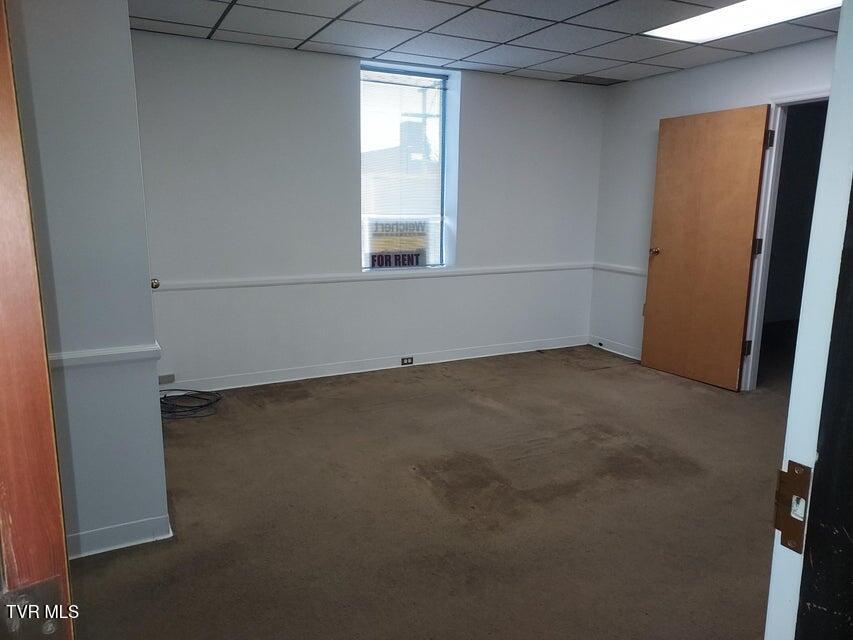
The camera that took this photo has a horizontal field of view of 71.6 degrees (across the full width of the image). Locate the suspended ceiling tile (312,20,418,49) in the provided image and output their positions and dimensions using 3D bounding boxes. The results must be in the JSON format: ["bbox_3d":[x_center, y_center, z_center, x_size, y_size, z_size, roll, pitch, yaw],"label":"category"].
[{"bbox_3d":[-0.412,-1.917,3.978,0.610,0.020,0.610,-5,14,-26],"label":"suspended ceiling tile"}]

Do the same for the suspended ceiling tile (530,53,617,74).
[{"bbox_3d":[1.211,-2.050,4.737,0.599,0.020,0.605,-5,13,-26],"label":"suspended ceiling tile"}]

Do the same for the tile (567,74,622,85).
[{"bbox_3d":[1.524,-2.183,5.385,0.535,0.020,0.296,-5,13,-26],"label":"tile"}]

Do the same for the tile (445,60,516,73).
[{"bbox_3d":[0.469,-2.090,4.875,0.599,0.020,0.296,-5,13,-26],"label":"tile"}]

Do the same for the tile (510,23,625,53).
[{"bbox_3d":[0.938,-1.883,3.941,0.599,0.020,0.605,-5,13,-26],"label":"tile"}]

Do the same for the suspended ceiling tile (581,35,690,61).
[{"bbox_3d":[1.496,-1.947,4.249,0.610,0.020,0.610,-5,14,-26],"label":"suspended ceiling tile"}]

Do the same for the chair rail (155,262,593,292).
[{"bbox_3d":[-0.152,-0.399,5.130,4.157,0.073,0.030,-5,14,-26],"label":"chair rail"}]

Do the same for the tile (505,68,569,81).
[{"bbox_3d":[1.021,-2.155,5.179,0.610,0.020,0.303,-5,14,-26],"label":"tile"}]

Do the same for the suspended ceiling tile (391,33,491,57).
[{"bbox_3d":[0.128,-1.953,4.215,0.599,0.020,0.605,-5,13,-26],"label":"suspended ceiling tile"}]

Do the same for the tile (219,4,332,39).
[{"bbox_3d":[-0.956,-1.857,3.692,0.599,0.020,0.605,-5,13,-26],"label":"tile"}]

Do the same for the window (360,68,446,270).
[{"bbox_3d":[-0.207,-1.279,5.139,0.850,1.680,0.100,-5,14,-26],"label":"window"}]

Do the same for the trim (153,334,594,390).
[{"bbox_3d":[-0.154,0.366,5.267,4.137,0.102,0.016,-5,13,-26],"label":"trim"}]

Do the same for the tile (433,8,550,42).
[{"bbox_3d":[0.406,-1.847,3.713,0.610,0.020,0.610,-5,14,-26],"label":"tile"}]

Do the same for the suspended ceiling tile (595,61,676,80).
[{"bbox_3d":[1.747,-2.114,5.037,0.559,0.020,0.610,-5,14,-26],"label":"suspended ceiling tile"}]

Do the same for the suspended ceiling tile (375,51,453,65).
[{"bbox_3d":[-0.073,-2.042,4.614,0.599,0.020,0.296,-5,13,-26],"label":"suspended ceiling tile"}]

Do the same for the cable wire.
[{"bbox_3d":[-1.704,0.591,4.255,0.440,0.060,0.450,-5,14,-26],"label":"cable wire"}]

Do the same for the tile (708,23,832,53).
[{"bbox_3d":[2.262,-1.859,3.915,0.535,0.020,0.605,-5,13,-26],"label":"tile"}]

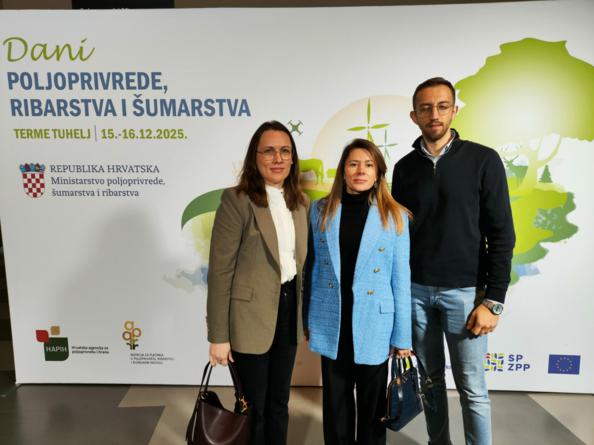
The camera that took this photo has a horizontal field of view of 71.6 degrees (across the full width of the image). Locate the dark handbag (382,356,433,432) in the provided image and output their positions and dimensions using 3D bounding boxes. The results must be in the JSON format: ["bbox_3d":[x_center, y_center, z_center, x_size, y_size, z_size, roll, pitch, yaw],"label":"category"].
[{"bbox_3d":[0.468,0.709,1.801,0.245,0.275,0.110,-6,8,-41],"label":"dark handbag"}]

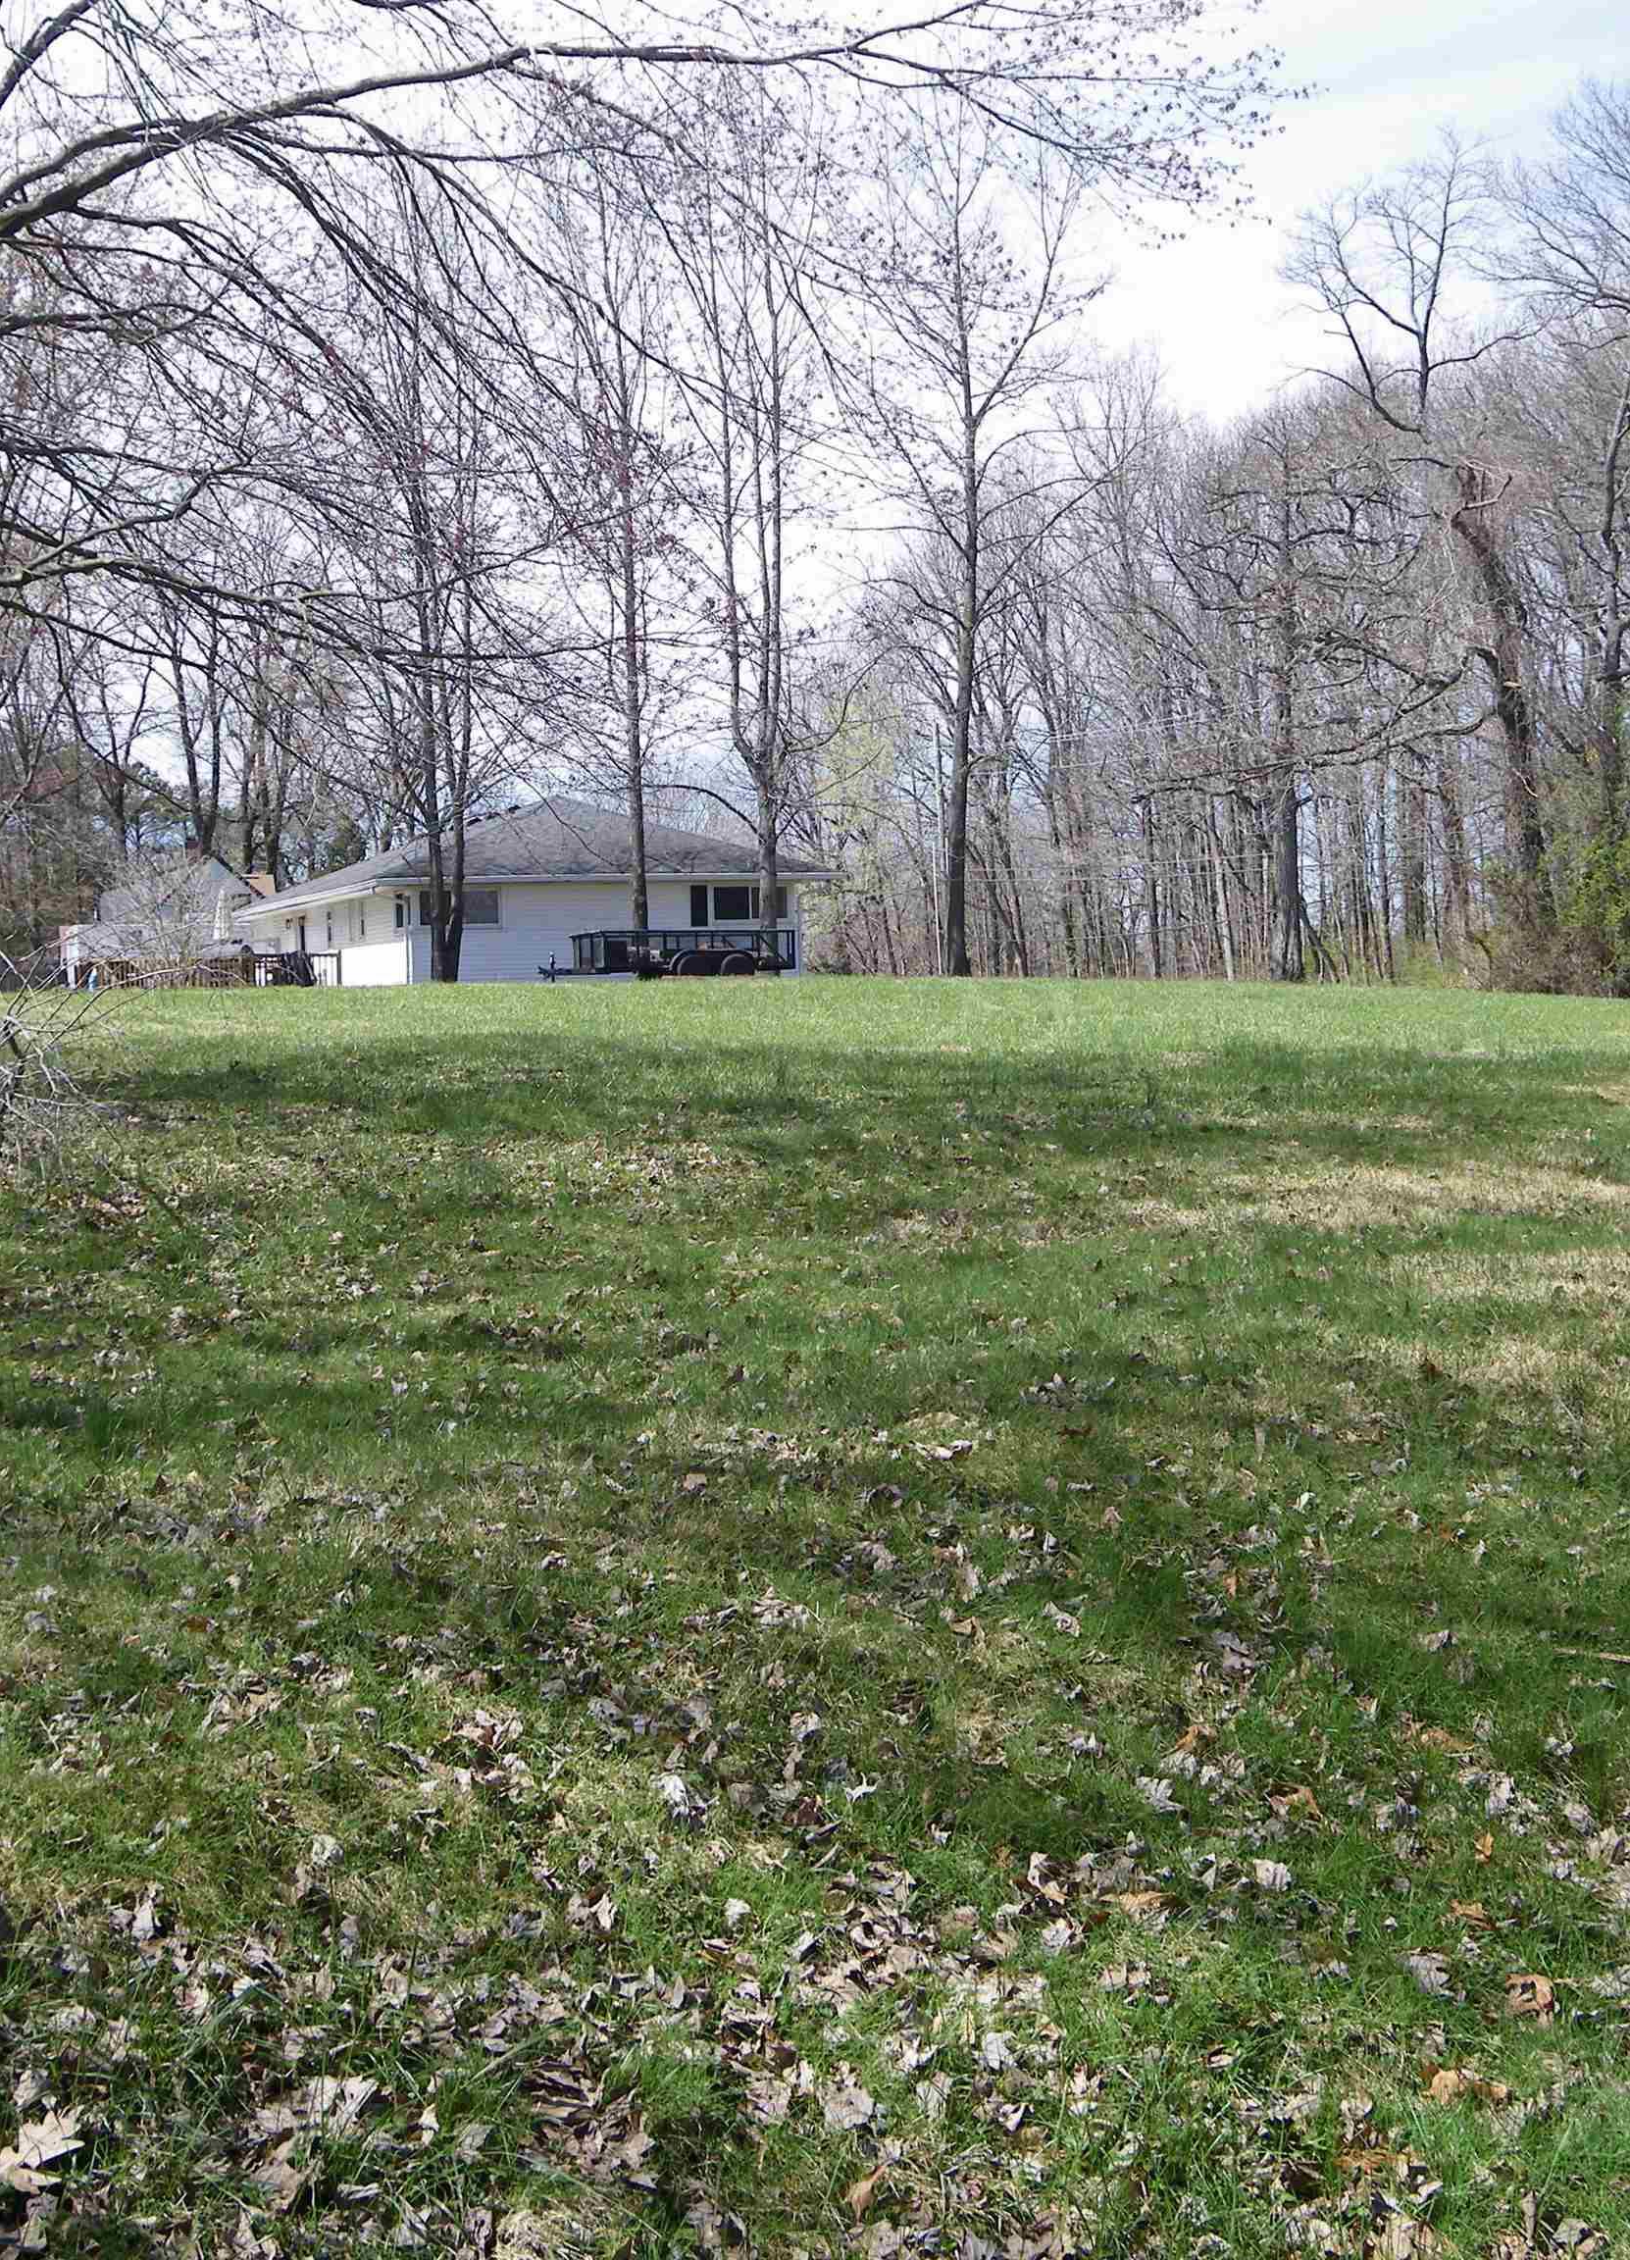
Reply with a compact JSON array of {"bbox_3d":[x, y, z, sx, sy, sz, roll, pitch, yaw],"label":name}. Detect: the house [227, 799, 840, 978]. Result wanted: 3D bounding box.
[{"bbox_3d":[-8.057,-5.601,72.909,10.244,4.750,23.810,-2,3,-18],"label":"house"}]

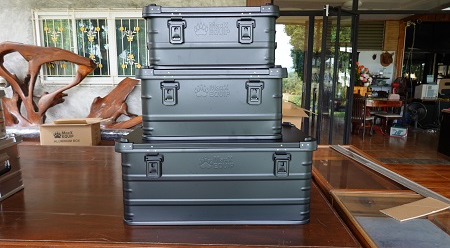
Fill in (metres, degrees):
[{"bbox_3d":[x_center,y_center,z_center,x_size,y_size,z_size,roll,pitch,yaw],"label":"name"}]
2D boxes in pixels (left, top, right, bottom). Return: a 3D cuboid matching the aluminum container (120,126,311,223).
[{"bbox_3d":[-0.033,0.204,1.360,0.782,0.354,0.385,0,10,-1],"label":"aluminum container"}]

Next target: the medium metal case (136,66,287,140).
[{"bbox_3d":[-0.048,-0.104,1.325,0.582,0.280,0.385,0,10,-1],"label":"medium metal case"}]

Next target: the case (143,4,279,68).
[{"bbox_3d":[-0.054,-0.356,1.282,0.522,0.232,0.350,0,10,-1],"label":"case"}]

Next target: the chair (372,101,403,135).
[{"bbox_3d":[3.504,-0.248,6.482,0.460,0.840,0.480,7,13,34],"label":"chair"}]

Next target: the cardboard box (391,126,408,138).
[{"bbox_3d":[3.605,0.124,6.225,0.340,0.200,0.250,4,11,22],"label":"cardboard box"}]

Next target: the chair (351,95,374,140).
[{"bbox_3d":[2.724,-0.194,6.034,0.460,0.900,0.440,-8,13,-37],"label":"chair"}]

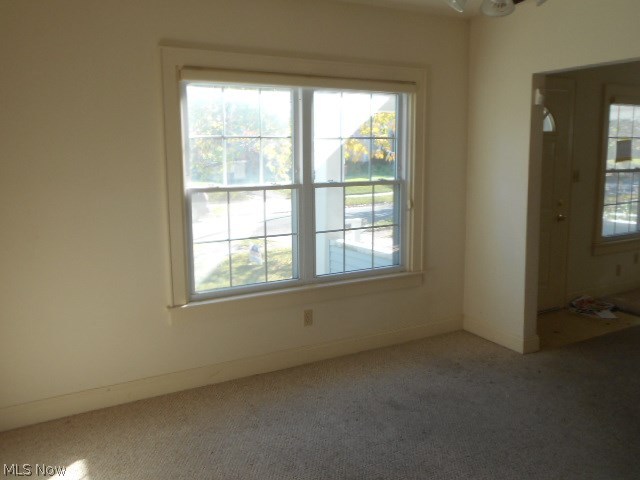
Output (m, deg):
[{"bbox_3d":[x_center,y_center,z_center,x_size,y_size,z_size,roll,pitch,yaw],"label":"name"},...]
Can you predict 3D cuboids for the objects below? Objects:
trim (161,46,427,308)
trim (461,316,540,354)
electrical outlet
[{"bbox_3d":[-0.058,-0.437,3.686,1.974,1.554,0.095,-6,10,-28],"label":"trim"},{"bbox_3d":[1.416,0.734,4.272,0.134,0.136,0.654,-6,10,-28],"label":"trim"},{"bbox_3d":[-0.081,0.558,3.815,0.071,0.118,0.015,-6,10,-28],"label":"electrical outlet"}]

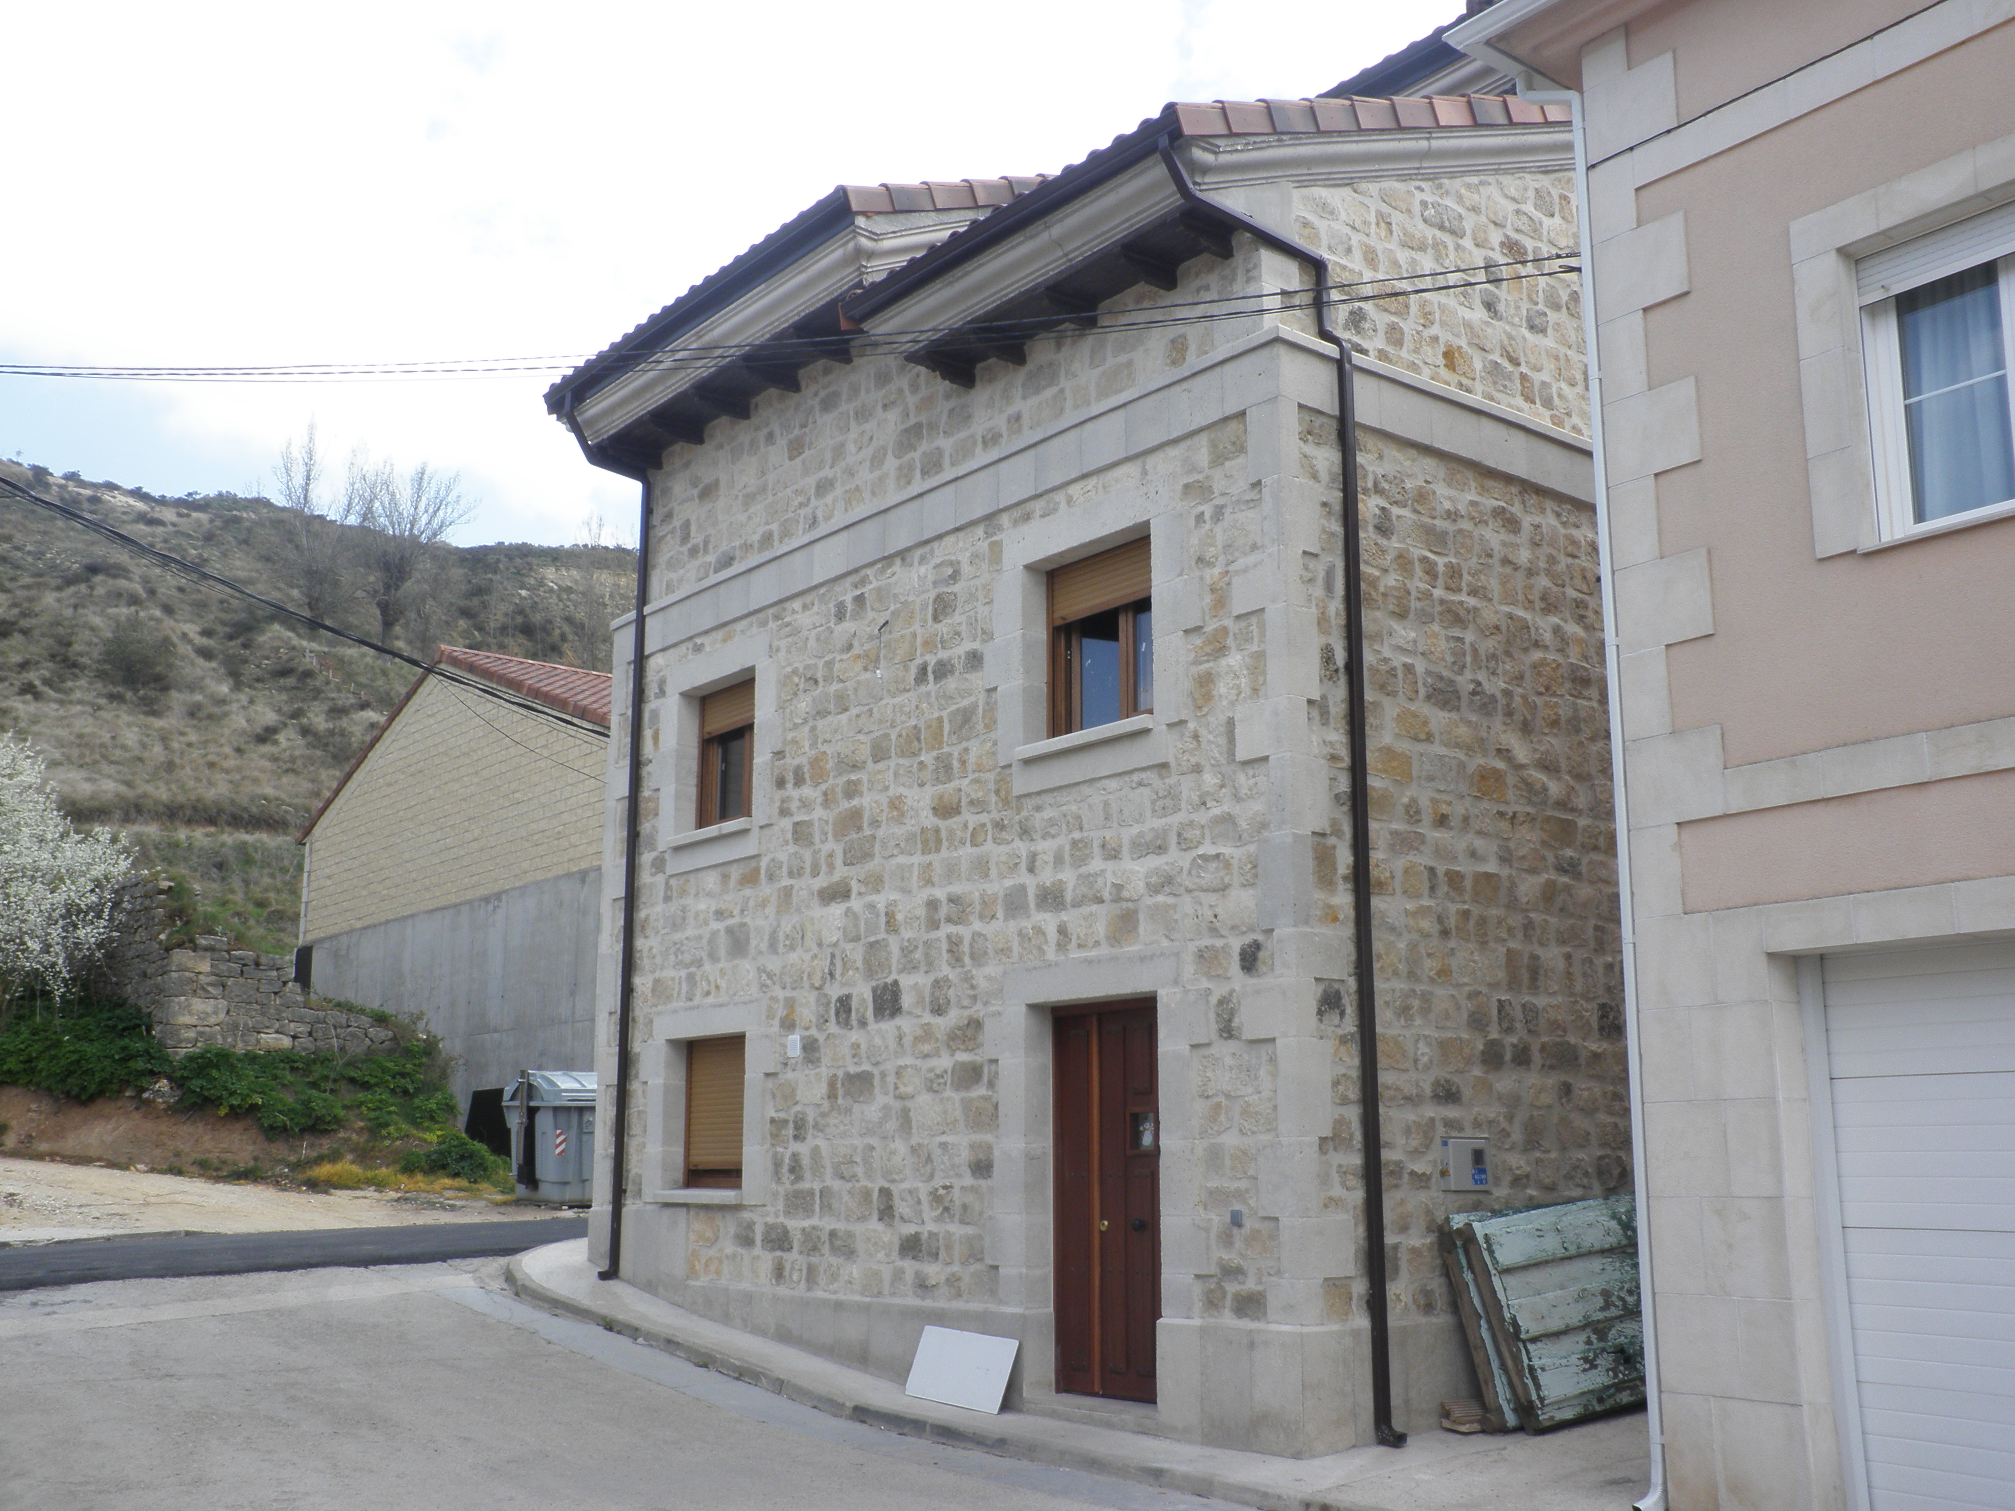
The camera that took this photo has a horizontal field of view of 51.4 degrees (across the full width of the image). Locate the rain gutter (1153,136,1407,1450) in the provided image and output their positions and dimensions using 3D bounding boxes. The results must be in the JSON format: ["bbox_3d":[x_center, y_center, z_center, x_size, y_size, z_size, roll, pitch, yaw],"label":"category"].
[{"bbox_3d":[1.448,0.096,11.006,1.481,6.893,0.267,9,-14,-37],"label":"rain gutter"}]

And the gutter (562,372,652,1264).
[{"bbox_3d":[-3.321,0.536,16.865,0.790,7.238,0.109,9,-14,-37],"label":"gutter"}]

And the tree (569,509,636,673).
[{"bbox_3d":[-23.122,-9.420,120.000,4.200,9.900,4.200,0,-11,0],"label":"tree"}]

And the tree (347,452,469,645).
[{"bbox_3d":[-32.741,-11.187,115.000,6.600,11.000,6.600,0,-11,0],"label":"tree"}]

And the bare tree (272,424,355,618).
[{"bbox_3d":[-38.097,-12.742,115.000,4.500,11.300,4.500,0,-11,0],"label":"bare tree"}]

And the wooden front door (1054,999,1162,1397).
[{"bbox_3d":[0.667,2.572,12.217,0.089,2.281,1.201,9,-14,-37],"label":"wooden front door"}]

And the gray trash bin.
[{"bbox_3d":[-5.083,4.591,25.200,1.600,1.600,1.350,9,-14,-37],"label":"gray trash bin"}]

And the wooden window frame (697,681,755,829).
[{"bbox_3d":[-2.100,-0.018,16.383,0.099,1.145,1.187,9,-14,-37],"label":"wooden window frame"}]

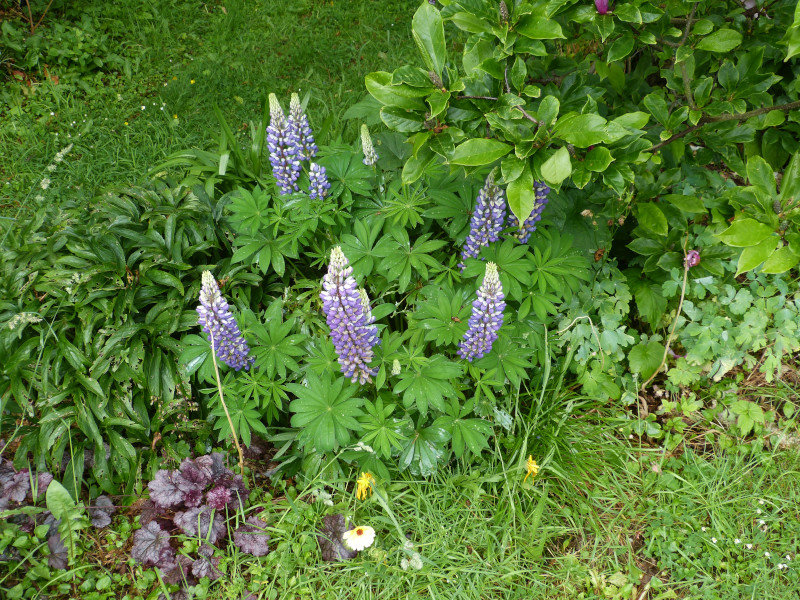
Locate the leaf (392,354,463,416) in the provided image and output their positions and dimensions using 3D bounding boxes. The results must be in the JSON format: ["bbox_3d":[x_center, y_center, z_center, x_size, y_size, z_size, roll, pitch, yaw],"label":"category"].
[{"bbox_3d":[0.055,0.171,1.760,0.140,0.045,0.132,0,50,0],"label":"leaf"}]

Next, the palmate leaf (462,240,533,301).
[{"bbox_3d":[0.205,-0.065,1.870,0.153,0.045,0.145,0,50,0],"label":"palmate leaf"}]

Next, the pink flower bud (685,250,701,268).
[{"bbox_3d":[0.673,-0.093,2.020,0.036,0.038,0.036,0,36,0],"label":"pink flower bud"}]

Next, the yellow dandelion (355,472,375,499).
[{"bbox_3d":[-0.069,0.363,1.710,0.040,0.048,0.040,0,36,0],"label":"yellow dandelion"}]

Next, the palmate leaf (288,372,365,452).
[{"bbox_3d":[-0.132,0.204,1.590,0.136,0.040,0.145,0,63,-3],"label":"palmate leaf"}]

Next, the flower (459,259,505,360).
[{"bbox_3d":[0.149,0.025,1.580,0.063,0.198,0.063,5,33,0],"label":"flower"}]

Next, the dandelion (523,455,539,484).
[{"bbox_3d":[0.260,0.338,1.750,0.035,0.050,0.036,0,36,0],"label":"dandelion"}]

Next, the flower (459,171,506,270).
[{"bbox_3d":[0.155,-0.154,1.720,0.069,0.202,0.069,12,32,0],"label":"flower"}]

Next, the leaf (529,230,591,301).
[{"bbox_3d":[0.345,-0.075,1.900,0.134,0.045,0.152,0,54,0],"label":"leaf"}]

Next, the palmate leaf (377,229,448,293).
[{"bbox_3d":[0.027,-0.076,1.740,0.139,0.040,0.122,0,73,1],"label":"palmate leaf"}]

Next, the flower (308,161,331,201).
[{"bbox_3d":[-0.193,-0.283,2.100,0.052,0.090,0.052,0,36,0],"label":"flower"}]

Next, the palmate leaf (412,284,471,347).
[{"bbox_3d":[0.079,0.030,1.680,0.111,0.040,0.120,0,64,2],"label":"palmate leaf"}]

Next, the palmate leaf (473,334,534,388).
[{"bbox_3d":[0.209,0.124,1.770,0.126,0.045,0.115,0,50,0],"label":"palmate leaf"}]

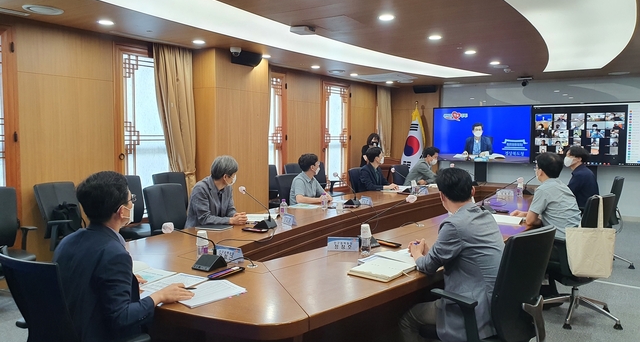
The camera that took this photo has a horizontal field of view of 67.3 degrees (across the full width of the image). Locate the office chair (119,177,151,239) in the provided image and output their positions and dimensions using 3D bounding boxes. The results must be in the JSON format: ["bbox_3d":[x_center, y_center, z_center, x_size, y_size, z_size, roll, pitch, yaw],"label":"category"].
[{"bbox_3d":[-2.070,0.583,5.515,0.640,1.030,0.640,3,5,34],"label":"office chair"}]

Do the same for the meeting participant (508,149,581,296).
[{"bbox_3d":[1.910,0.516,4.049,0.560,1.340,0.740,-4,6,-43],"label":"meeting participant"}]

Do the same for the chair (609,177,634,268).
[{"bbox_3d":[3.220,0.575,5.548,0.660,1.010,0.650,3,5,32],"label":"chair"}]

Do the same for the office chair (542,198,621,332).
[{"bbox_3d":[2.100,0.694,3.942,0.650,1.010,0.670,-3,5,-37],"label":"office chair"}]

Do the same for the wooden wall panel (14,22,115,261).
[{"bbox_3d":[-2.530,-0.132,4.868,0.060,2.480,0.970,3,5,34],"label":"wooden wall panel"}]

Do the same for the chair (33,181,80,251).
[{"bbox_3d":[-2.290,0.647,4.581,0.660,1.010,0.650,2,5,25],"label":"chair"}]

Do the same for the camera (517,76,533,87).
[{"bbox_3d":[4.001,-1.751,9.406,0.280,0.230,0.220,2,4,32],"label":"camera"}]

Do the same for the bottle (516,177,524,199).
[{"bbox_3d":[2.470,0.220,5.933,0.066,0.200,0.066,0,4,0],"label":"bottle"}]

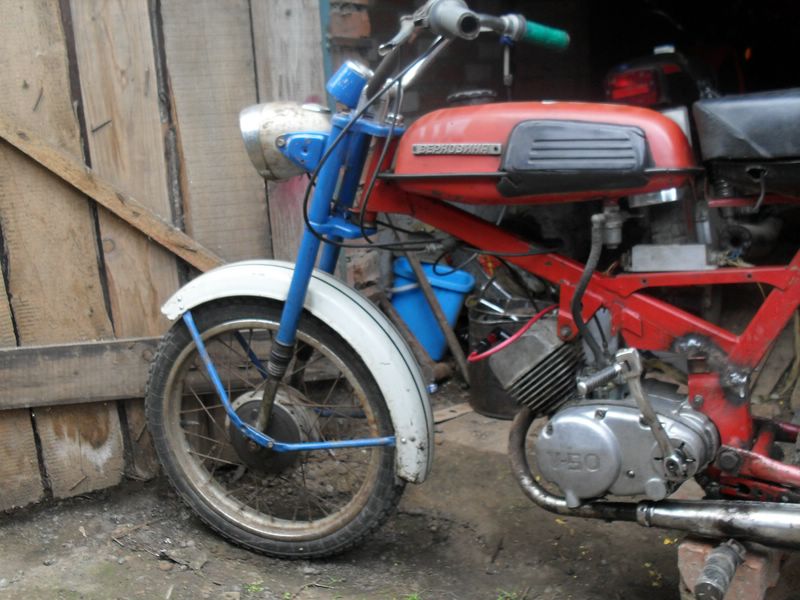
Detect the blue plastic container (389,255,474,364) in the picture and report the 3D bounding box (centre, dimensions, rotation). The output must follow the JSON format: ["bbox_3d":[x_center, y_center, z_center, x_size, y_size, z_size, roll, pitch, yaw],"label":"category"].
[{"bbox_3d":[0.090,0.040,2.780,0.265,0.285,0.250,6,15,-1],"label":"blue plastic container"}]

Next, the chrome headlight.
[{"bbox_3d":[-0.177,-0.262,1.464,0.147,0.137,0.137,-7,13,19],"label":"chrome headlight"}]

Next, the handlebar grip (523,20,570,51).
[{"bbox_3d":[0.277,-0.497,1.653,0.122,0.033,0.033,-5,12,-42],"label":"handlebar grip"}]

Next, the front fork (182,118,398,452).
[{"bbox_3d":[-0.173,-0.031,1.528,0.410,0.580,0.190,1,15,17],"label":"front fork"}]

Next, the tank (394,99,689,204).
[{"bbox_3d":[0.212,-0.228,1.367,0.475,0.155,0.215,1,15,15],"label":"tank"}]

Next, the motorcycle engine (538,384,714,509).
[{"bbox_3d":[0.369,0.224,1.438,0.280,0.185,0.220,1,15,15],"label":"motorcycle engine"}]

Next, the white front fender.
[{"bbox_3d":[-0.182,0.126,1.574,0.480,0.400,0.105,1,15,17],"label":"white front fender"}]

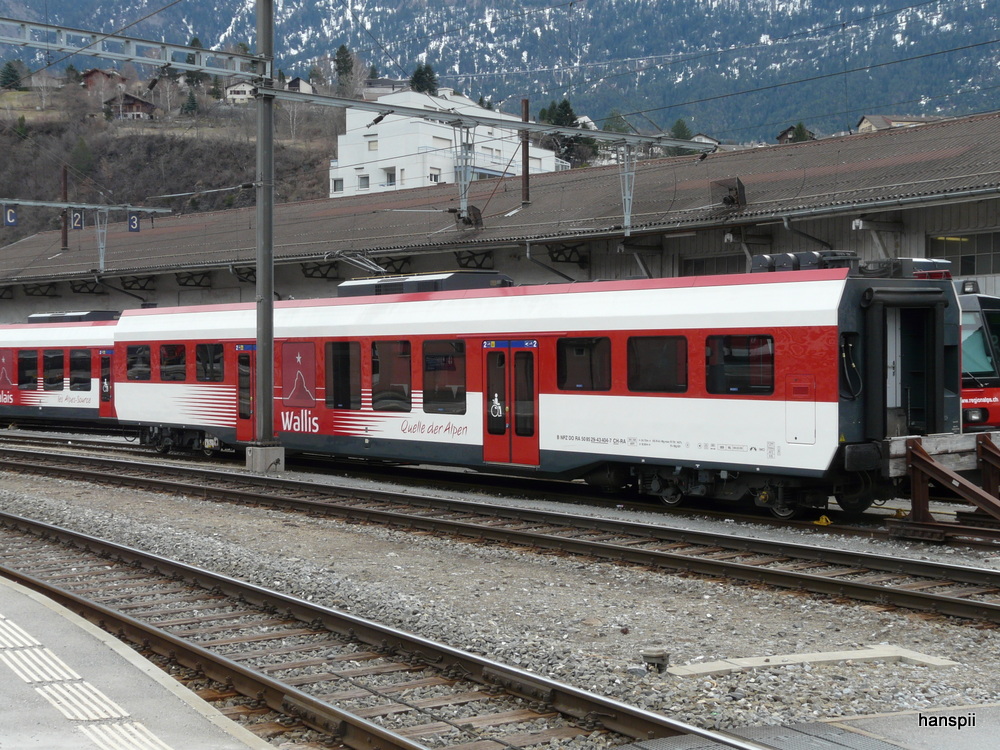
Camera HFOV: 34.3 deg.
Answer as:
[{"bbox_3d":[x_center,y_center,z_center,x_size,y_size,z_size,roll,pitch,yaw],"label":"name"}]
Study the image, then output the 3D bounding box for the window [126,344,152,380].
[{"bbox_3d":[-9.177,-0.311,41.252,0.080,0.902,1.469,-1,1,-37],"label":"window"}]

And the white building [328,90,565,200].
[{"bbox_3d":[-4.276,-19.050,146.039,10.600,11.500,22.000,0,1,35],"label":"white building"}]

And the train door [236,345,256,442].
[{"bbox_3d":[-5.513,0.413,36.442,0.100,2.192,1.639,-1,1,-37],"label":"train door"}]

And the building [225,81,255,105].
[{"bbox_3d":[-69.107,-75.884,435.000,9.400,6.600,10.000,0,1,-3],"label":"building"}]

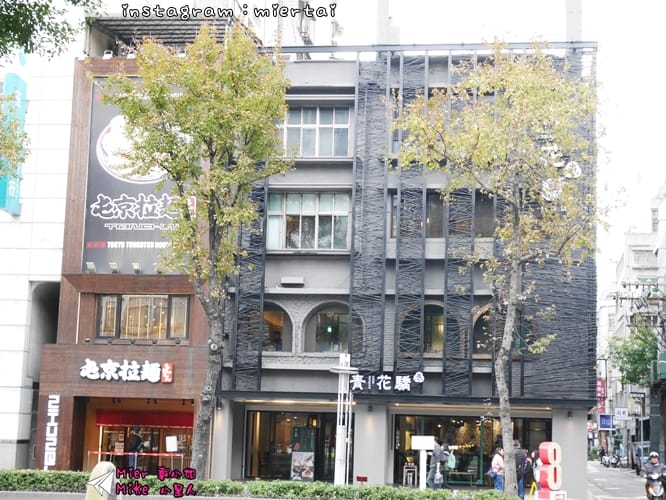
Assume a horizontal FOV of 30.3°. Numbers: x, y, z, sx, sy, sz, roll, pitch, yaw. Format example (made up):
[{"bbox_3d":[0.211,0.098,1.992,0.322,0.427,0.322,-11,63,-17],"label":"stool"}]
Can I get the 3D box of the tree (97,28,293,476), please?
[{"bbox_3d":[-4.159,0.046,35.992,5.400,13.748,5.000,1,-9,8],"label":"tree"}]

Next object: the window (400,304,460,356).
[{"bbox_3d":[3.033,2.531,39.218,1.860,1.658,0.200,1,-9,8],"label":"window"}]

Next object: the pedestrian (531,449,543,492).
[{"bbox_3d":[6.188,6.814,37.383,0.360,1.560,0.480,3,-9,-9],"label":"pedestrian"}]

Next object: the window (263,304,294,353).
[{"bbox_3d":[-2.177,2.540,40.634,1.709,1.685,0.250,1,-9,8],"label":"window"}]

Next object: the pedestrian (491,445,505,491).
[{"bbox_3d":[4.684,6.363,35.025,0.420,1.504,0.460,1,-9,8],"label":"pedestrian"}]

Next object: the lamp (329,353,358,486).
[{"bbox_3d":[0.264,4.885,34.429,0.780,3.981,0.780,1,-9,8],"label":"lamp"}]

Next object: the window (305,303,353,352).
[{"bbox_3d":[-0.048,2.510,39.642,1.754,1.644,0.200,1,-9,8],"label":"window"}]

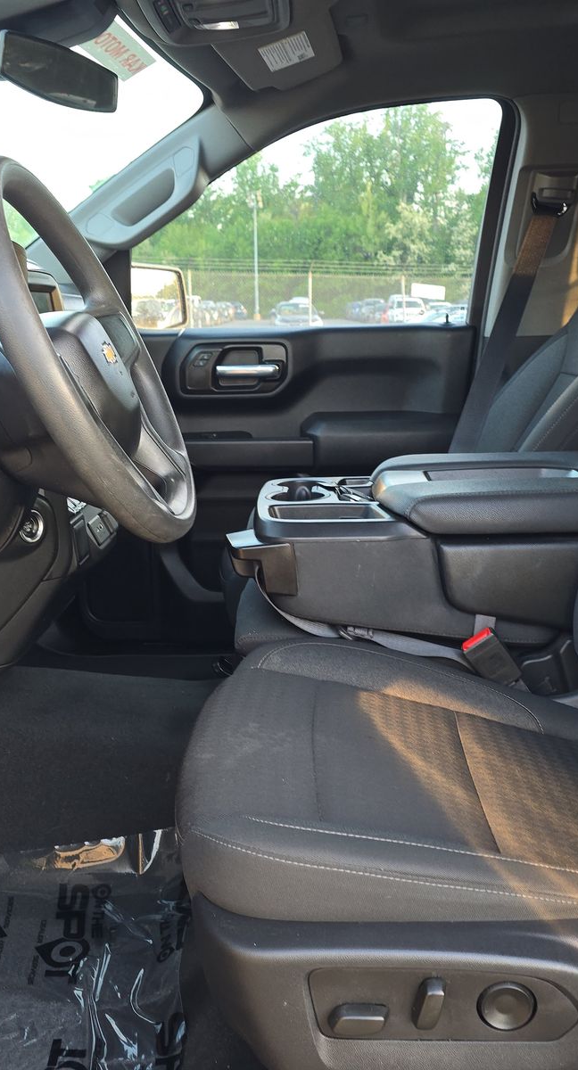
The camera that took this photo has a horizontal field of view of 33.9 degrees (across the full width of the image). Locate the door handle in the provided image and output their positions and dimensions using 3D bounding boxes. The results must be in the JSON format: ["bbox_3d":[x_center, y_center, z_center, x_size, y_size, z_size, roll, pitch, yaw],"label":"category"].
[{"bbox_3d":[-0.093,-0.357,2.080,0.150,0.035,0.030,0,14,2],"label":"door handle"}]

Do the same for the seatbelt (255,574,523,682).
[{"bbox_3d":[0.125,0.128,1.249,0.360,0.120,0.120,0,14,2],"label":"seatbelt"}]

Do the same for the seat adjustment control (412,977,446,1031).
[{"bbox_3d":[0.106,0.350,0.713,0.017,0.040,0.020,14,14,-2],"label":"seat adjustment control"}]

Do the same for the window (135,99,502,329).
[{"bbox_3d":[0.025,-0.664,2.004,0.770,0.460,0.040,0,32,2],"label":"window"}]

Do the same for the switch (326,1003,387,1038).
[{"bbox_3d":[0.052,0.368,0.719,0.047,0.019,0.020,0,14,2],"label":"switch"}]

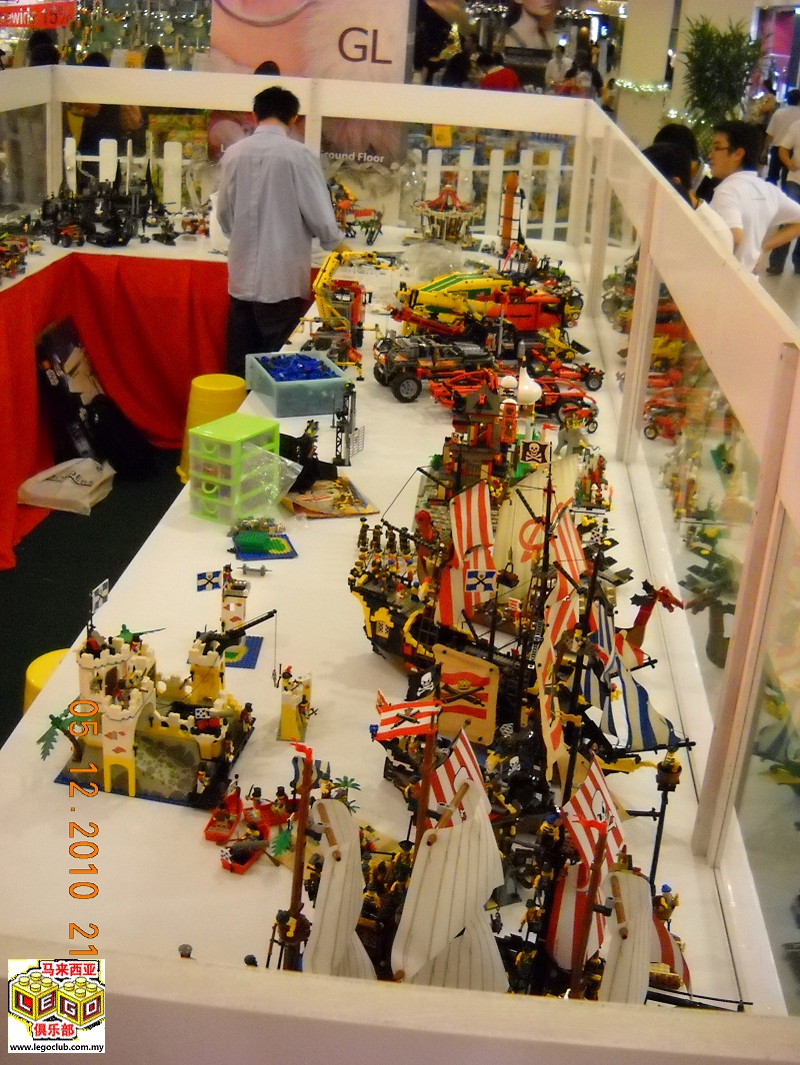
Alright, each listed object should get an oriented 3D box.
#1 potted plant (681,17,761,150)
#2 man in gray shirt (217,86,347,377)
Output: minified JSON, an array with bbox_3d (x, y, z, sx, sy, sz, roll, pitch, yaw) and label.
[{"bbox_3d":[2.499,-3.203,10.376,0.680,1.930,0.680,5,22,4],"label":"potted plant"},{"bbox_3d":[-0.494,-1.088,5.565,0.570,1.670,0.380,9,23,14],"label":"man in gray shirt"}]

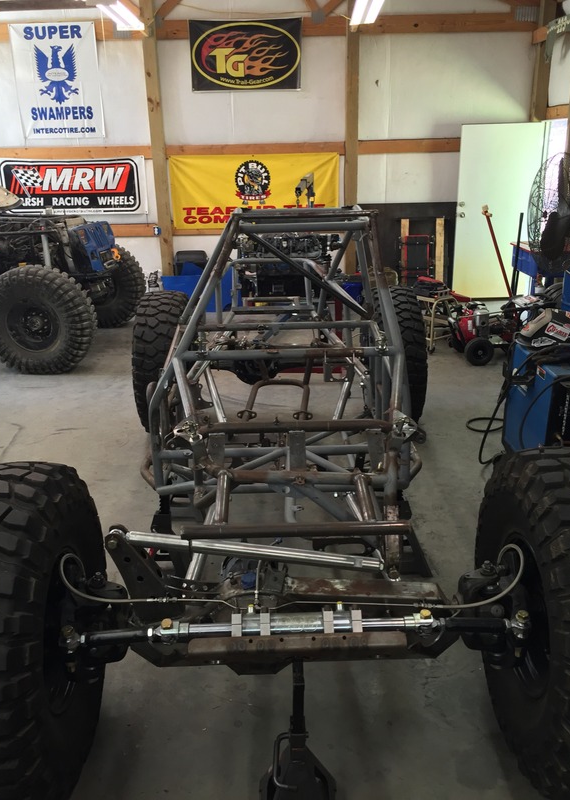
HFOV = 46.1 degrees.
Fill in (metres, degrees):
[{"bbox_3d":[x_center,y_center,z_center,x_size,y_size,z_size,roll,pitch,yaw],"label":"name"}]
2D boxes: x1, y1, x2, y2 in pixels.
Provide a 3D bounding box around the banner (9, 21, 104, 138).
[{"bbox_3d":[-2.641,-3.715,7.839,0.946,1.218,0.020,-3,19,-3],"label":"banner"}]

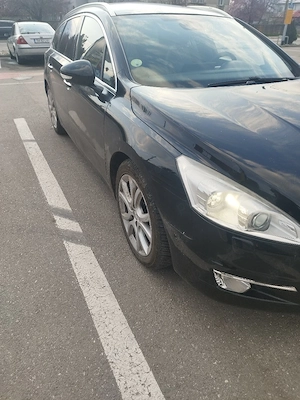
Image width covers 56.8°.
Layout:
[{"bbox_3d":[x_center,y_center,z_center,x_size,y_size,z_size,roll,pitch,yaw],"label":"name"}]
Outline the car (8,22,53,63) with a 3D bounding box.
[{"bbox_3d":[-4.820,-6.495,11.445,1.810,1.440,4.700,-14,35,-25],"label":"car"}]

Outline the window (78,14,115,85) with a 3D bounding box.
[{"bbox_3d":[-0.389,-1.124,2.035,0.060,0.430,1.150,6,25,-32],"label":"window"}]

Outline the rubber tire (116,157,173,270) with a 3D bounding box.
[{"bbox_3d":[-0.012,0.071,1.648,0.230,0.660,0.660,-13,34,-23],"label":"rubber tire"}]

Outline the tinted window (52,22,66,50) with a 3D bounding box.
[{"bbox_3d":[-1.112,-1.965,3.337,0.050,0.310,0.700,6,25,-32],"label":"tinted window"}]

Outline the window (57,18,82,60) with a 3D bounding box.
[{"bbox_3d":[-0.799,-1.614,2.765,0.050,0.380,0.780,6,25,-32],"label":"window"}]

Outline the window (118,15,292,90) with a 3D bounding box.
[{"bbox_3d":[0.428,-1.147,2.060,1.430,0.140,0.900,-13,63,-23],"label":"window"}]

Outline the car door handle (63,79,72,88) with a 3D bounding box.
[{"bbox_3d":[-0.729,-1.028,2.426,0.050,0.045,0.230,-13,34,-23],"label":"car door handle"}]

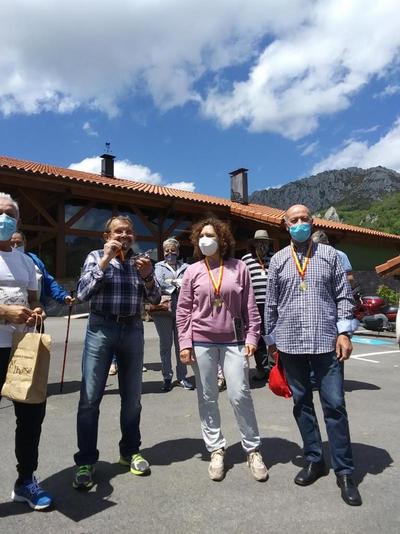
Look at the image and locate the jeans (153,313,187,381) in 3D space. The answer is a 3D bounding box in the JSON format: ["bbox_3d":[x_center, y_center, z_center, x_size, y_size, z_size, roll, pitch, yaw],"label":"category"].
[{"bbox_3d":[-0.340,0.865,4.520,0.390,0.840,0.270,0,0,-3],"label":"jeans"}]

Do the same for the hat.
[{"bbox_3d":[0.742,-0.377,4.820,0.260,0.135,0.280,0,0,0],"label":"hat"}]

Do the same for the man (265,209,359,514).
[{"bbox_3d":[0.690,0.485,2.450,0.590,1.715,0.440,0,0,12],"label":"man"}]

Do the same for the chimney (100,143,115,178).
[{"bbox_3d":[-3.210,-3.700,14.000,0.400,1.270,0.430,0,0,42],"label":"chimney"}]

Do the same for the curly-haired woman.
[{"bbox_3d":[0.145,0.515,2.590,0.590,1.650,0.380,0,0,7],"label":"curly-haired woman"}]

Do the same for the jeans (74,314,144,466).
[{"bbox_3d":[-0.600,0.810,2.660,0.460,0.980,0.310,0,0,-7],"label":"jeans"}]

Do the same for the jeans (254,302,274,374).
[{"bbox_3d":[0.760,0.860,4.830,0.340,0.870,0.270,0,0,0],"label":"jeans"}]

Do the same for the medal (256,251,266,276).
[{"bbox_3d":[0.720,-0.035,4.680,0.130,0.310,0.090,0,0,0],"label":"medal"}]

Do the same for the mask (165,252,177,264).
[{"bbox_3d":[-0.322,-0.087,4.400,0.140,0.135,0.090,0,0,7],"label":"mask"}]

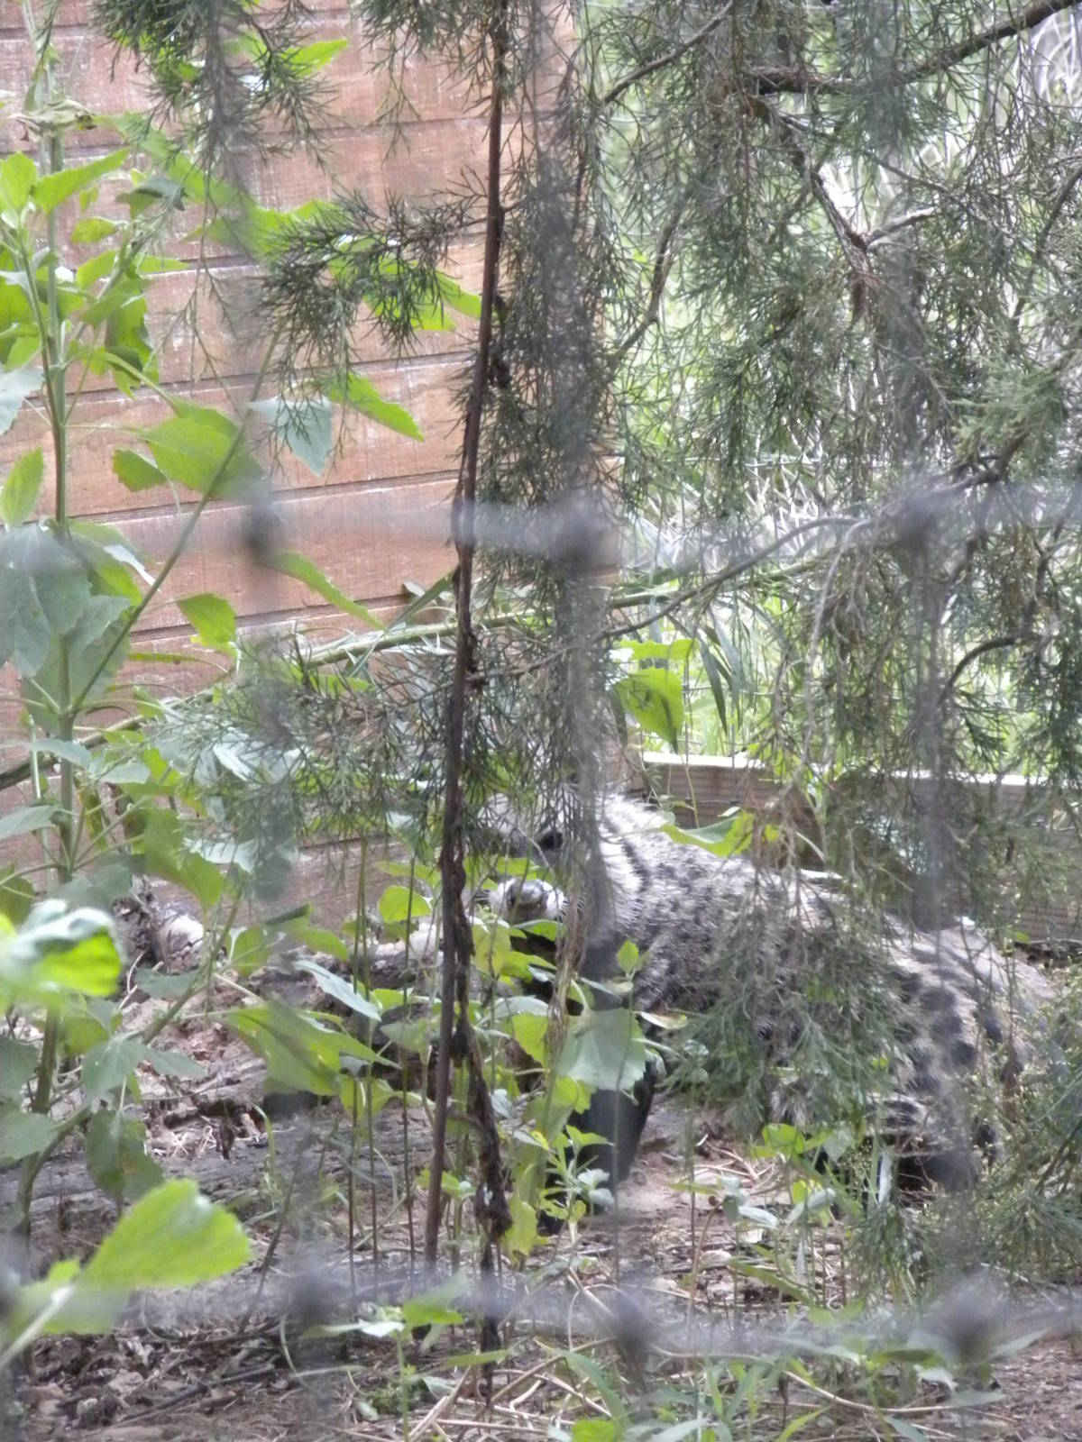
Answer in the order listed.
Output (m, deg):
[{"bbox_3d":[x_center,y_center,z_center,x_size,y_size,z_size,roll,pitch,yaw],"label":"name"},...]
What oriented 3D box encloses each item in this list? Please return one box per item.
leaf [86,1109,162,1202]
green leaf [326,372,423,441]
[{"bbox_3d":[-0.378,0.399,9.000,0.070,0.092,0.030,-2,8,-14],"label":"leaf"},{"bbox_3d":[-0.157,-0.295,9.300,0.115,0.022,0.060,33,-27,-26],"label":"green leaf"}]

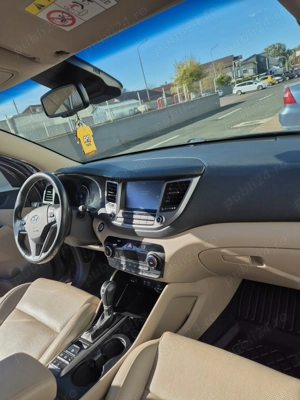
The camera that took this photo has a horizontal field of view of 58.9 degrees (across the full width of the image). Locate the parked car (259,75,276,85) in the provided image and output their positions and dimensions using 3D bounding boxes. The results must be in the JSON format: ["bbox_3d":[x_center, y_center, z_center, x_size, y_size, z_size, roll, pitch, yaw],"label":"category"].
[{"bbox_3d":[18.252,-18.937,42.525,3.800,1.500,1.660,8,28,44],"label":"parked car"}]

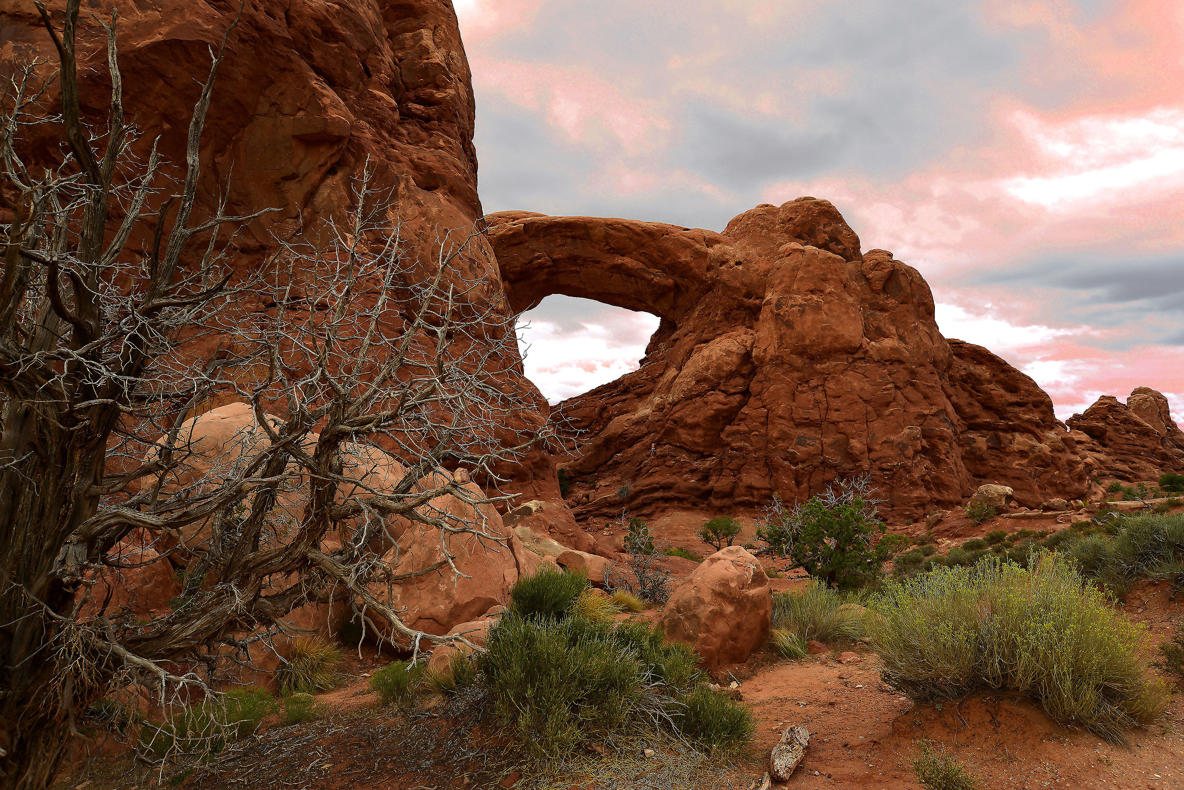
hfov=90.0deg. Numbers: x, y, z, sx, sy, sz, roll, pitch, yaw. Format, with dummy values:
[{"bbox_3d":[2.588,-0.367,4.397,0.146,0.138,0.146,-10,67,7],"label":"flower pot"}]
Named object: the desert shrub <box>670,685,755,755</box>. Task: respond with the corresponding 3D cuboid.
[{"bbox_3d":[0.768,2.077,3.800,0.518,0.328,0.466,0,-4,0],"label":"desert shrub"}]

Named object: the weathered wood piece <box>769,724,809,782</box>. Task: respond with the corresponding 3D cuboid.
[{"bbox_3d":[1.139,2.046,3.400,0.197,0.140,0.503,-2,-4,25],"label":"weathered wood piece"}]

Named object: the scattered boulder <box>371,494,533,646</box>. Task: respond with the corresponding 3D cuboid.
[{"bbox_3d":[-1.734,2.127,7.400,2.070,1.908,1.700,0,-5,0],"label":"scattered boulder"}]

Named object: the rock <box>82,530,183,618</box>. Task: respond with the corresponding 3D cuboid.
[{"bbox_3d":[-5.686,2.224,7.300,1.232,1.061,1.050,0,-5,0],"label":"rock"}]

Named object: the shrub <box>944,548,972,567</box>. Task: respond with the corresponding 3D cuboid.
[{"bbox_3d":[8.044,3.565,13.000,0.630,0.447,0.600,0,-5,0],"label":"shrub"}]

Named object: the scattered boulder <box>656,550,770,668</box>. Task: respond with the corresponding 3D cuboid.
[{"bbox_3d":[1.014,1.765,4.900,0.887,0.975,0.850,0,-5,0],"label":"scattered boulder"}]

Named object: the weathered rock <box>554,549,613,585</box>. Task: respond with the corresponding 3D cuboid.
[{"bbox_3d":[-0.132,2.616,9.000,0.867,0.494,0.737,0,-4,0],"label":"weathered rock"}]

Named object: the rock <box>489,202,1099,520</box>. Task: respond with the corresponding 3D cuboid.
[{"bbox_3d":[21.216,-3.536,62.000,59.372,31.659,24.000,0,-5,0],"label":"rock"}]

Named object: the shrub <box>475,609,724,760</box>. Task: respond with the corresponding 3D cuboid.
[{"bbox_3d":[0.049,1.990,4.200,1.689,0.745,1.351,0,-4,0],"label":"shrub"}]

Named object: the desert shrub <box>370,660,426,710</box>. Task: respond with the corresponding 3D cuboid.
[{"bbox_3d":[-1.570,2.346,4.800,0.414,0.327,0.372,0,-4,0],"label":"desert shrub"}]

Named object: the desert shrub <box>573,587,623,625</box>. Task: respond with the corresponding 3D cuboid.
[{"bbox_3d":[0.071,2.489,7.000,0.588,0.380,0.529,0,-4,0],"label":"desert shrub"}]

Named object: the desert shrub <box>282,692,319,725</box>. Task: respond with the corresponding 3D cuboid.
[{"bbox_3d":[-2.216,2.385,4.500,0.233,0.201,0.222,0,-4,0],"label":"desert shrub"}]

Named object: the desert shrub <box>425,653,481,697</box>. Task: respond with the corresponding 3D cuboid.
[{"bbox_3d":[-1.148,2.311,4.900,0.417,0.274,0.375,0,-4,0],"label":"desert shrub"}]

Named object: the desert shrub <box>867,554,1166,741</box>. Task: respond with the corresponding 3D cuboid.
[{"bbox_3d":[2.940,1.752,4.100,1.924,1.203,1.600,0,-5,0],"label":"desert shrub"}]

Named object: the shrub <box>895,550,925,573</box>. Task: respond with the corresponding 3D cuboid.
[{"bbox_3d":[6.993,3.654,13.000,0.535,0.469,0.481,0,-4,0],"label":"shrub"}]

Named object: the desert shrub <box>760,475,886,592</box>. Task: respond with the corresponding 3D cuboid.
[{"bbox_3d":[4.297,2.544,11.000,2.458,2.177,2.200,0,-5,0],"label":"desert shrub"}]

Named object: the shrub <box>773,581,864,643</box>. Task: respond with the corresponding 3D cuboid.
[{"bbox_3d":[2.381,2.301,6.300,0.878,0.578,0.746,0,-4,0],"label":"shrub"}]

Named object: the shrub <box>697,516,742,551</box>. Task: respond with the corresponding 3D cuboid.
[{"bbox_3d":[4.749,5.112,22.000,1.561,1.190,1.405,0,-4,0],"label":"shrub"}]

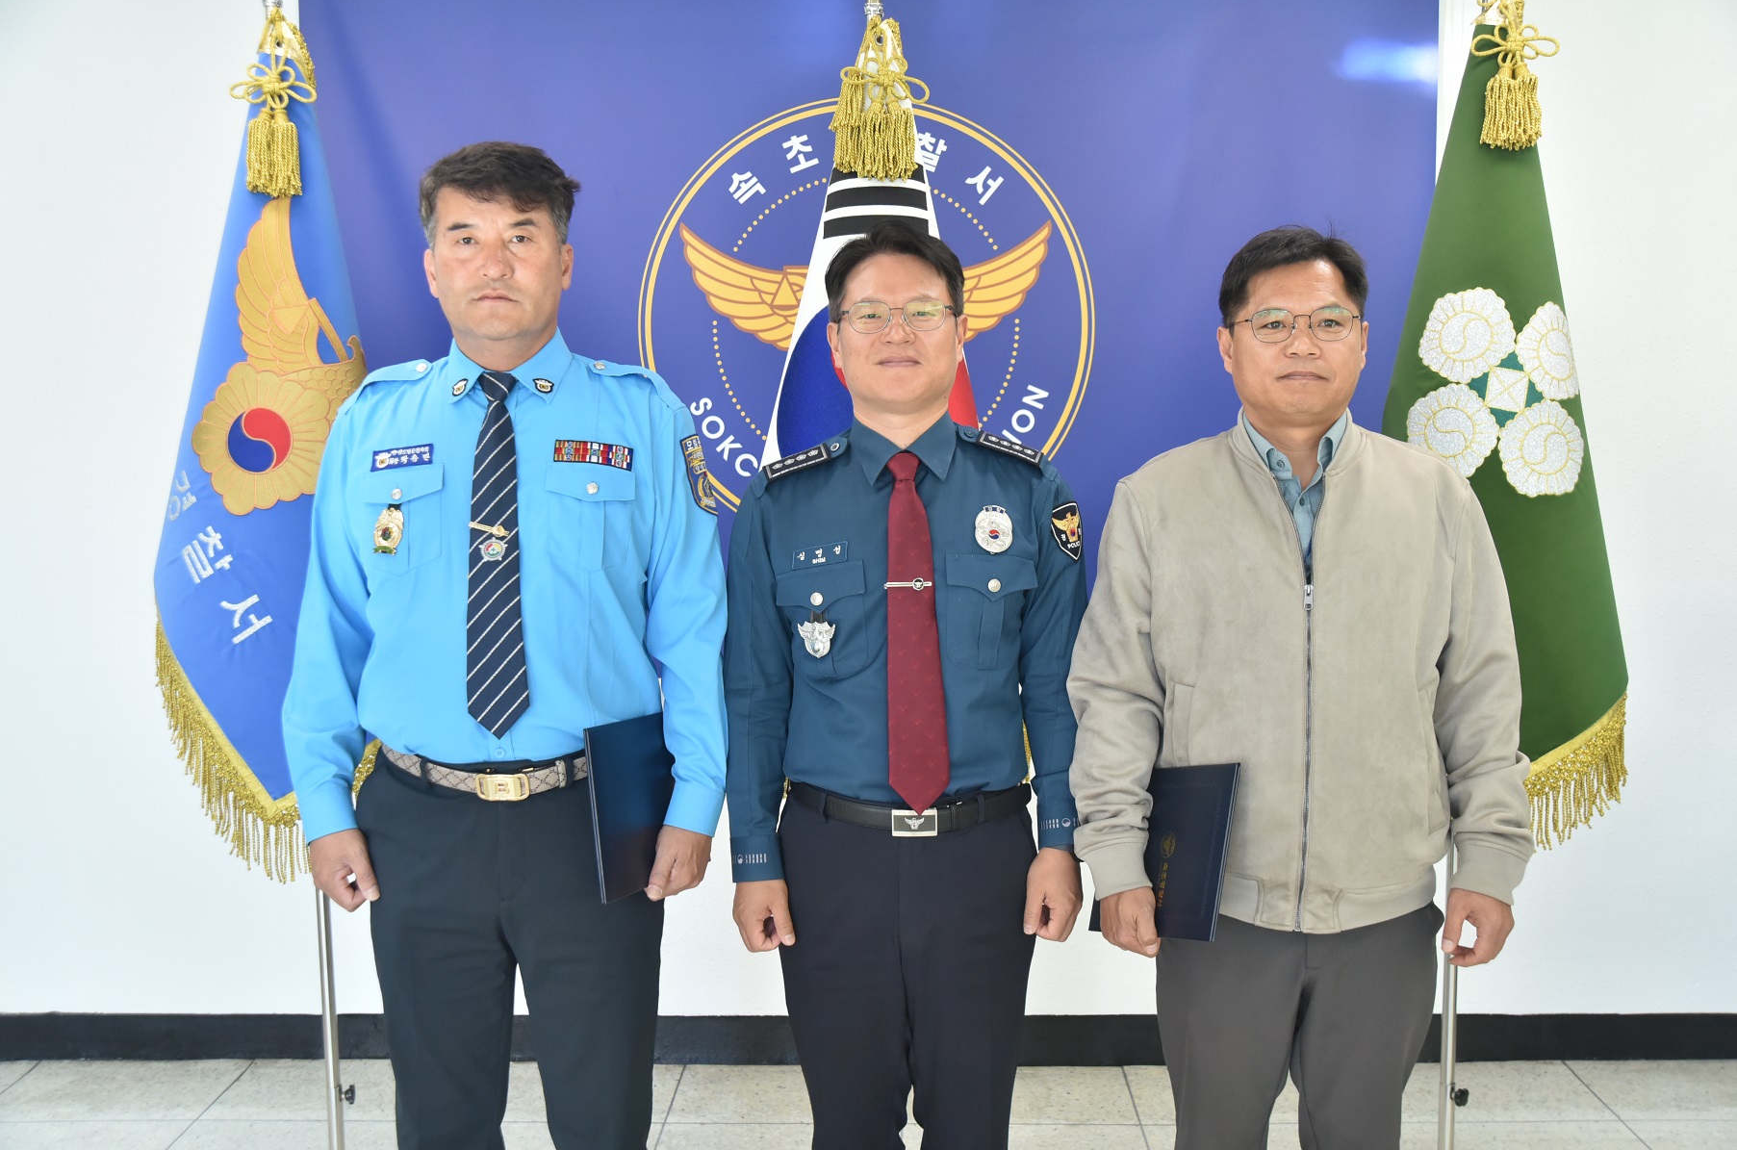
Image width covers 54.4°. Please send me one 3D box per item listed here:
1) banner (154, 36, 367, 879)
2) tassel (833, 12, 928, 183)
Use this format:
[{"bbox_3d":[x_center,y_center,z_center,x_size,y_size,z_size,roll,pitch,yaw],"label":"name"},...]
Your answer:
[{"bbox_3d":[-1.056,-0.222,3.034,0.460,1.557,0.320,-1,7,-4],"label":"banner"},{"bbox_3d":[0.020,-0.826,2.915,0.172,0.290,0.120,0,6,0],"label":"tassel"}]

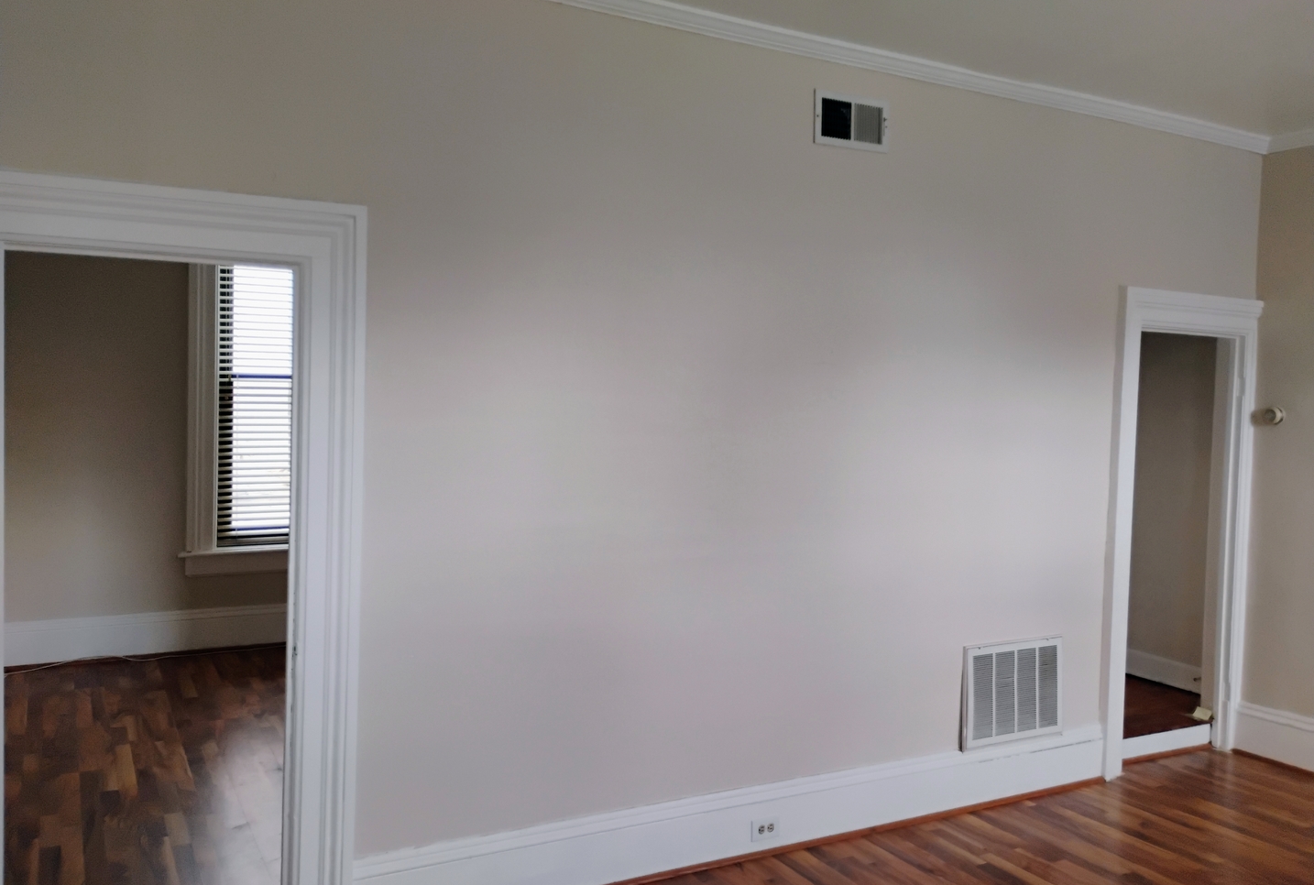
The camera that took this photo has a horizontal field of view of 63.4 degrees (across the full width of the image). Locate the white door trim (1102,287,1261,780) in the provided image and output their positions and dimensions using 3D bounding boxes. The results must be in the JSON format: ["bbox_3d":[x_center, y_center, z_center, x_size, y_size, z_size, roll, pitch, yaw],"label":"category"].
[{"bbox_3d":[2.423,0.416,4.999,0.965,2.207,0.140,0,3,-28],"label":"white door trim"}]

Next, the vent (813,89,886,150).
[{"bbox_3d":[0.722,-1.190,3.952,0.350,0.194,0.020,0,3,-28],"label":"vent"}]

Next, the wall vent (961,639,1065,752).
[{"bbox_3d":[1.502,1.050,4.480,0.550,0.422,0.045,0,3,-28],"label":"wall vent"}]

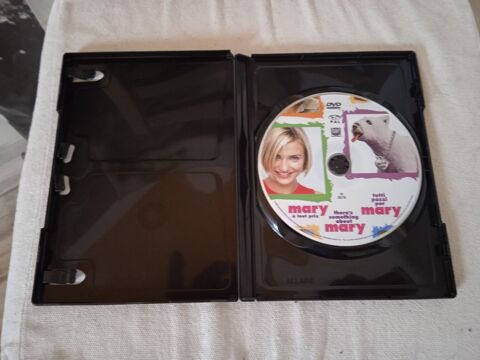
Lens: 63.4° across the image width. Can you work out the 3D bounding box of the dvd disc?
[{"bbox_3d":[0.073,-0.011,0.287,0.120,0.001,0.120,0,73,1],"label":"dvd disc"}]

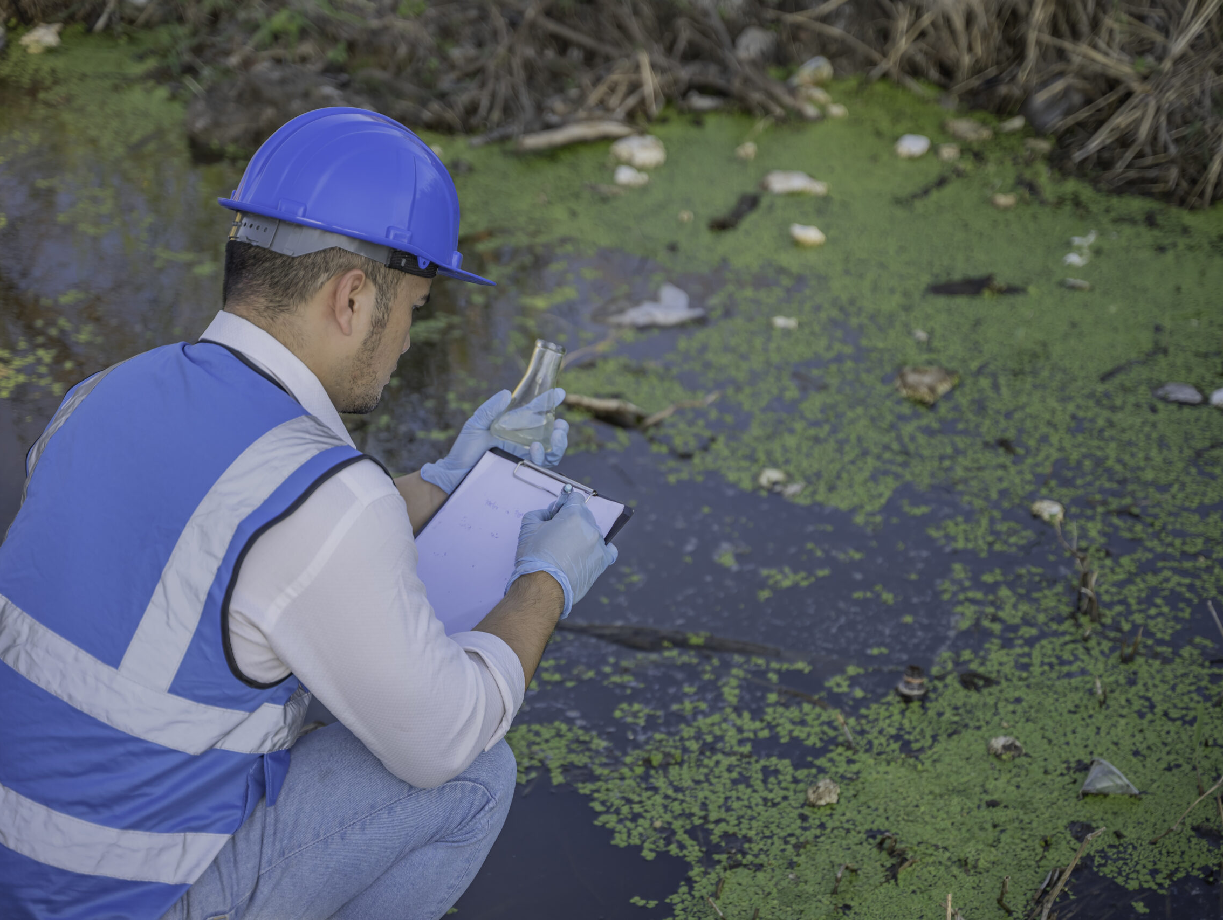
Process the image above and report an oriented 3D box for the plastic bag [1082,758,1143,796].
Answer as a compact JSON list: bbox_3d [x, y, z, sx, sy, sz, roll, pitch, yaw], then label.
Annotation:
[{"bbox_3d":[0.719,0.458,3.650,0.087,0.048,0.058,0,23,0],"label":"plastic bag"}]

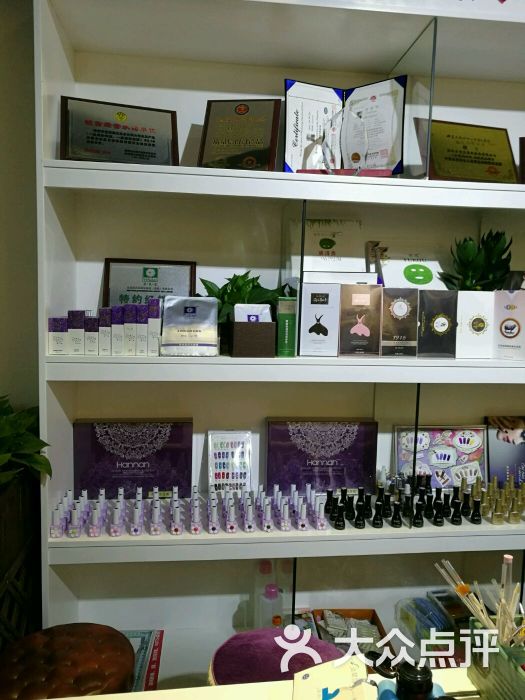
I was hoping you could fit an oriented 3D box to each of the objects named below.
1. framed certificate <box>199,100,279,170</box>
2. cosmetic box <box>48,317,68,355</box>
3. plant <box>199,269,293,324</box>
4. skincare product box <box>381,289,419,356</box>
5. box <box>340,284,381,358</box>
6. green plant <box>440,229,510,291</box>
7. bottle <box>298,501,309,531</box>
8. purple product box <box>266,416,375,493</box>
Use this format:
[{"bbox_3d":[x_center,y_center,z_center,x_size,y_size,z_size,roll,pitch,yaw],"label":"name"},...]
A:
[{"bbox_3d":[-0.059,-0.578,1.493,0.208,0.268,0.022,2,-24,6],"label":"framed certificate"},{"bbox_3d":[-0.572,-0.038,1.548,0.053,0.103,0.050,1,5,-7],"label":"cosmetic box"},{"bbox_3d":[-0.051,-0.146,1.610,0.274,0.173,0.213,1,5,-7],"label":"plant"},{"bbox_3d":[0.404,-0.081,1.633,0.108,0.201,0.045,1,5,-7],"label":"skincare product box"},{"bbox_3d":[0.285,-0.086,1.617,0.119,0.208,0.045,1,5,-7],"label":"box"},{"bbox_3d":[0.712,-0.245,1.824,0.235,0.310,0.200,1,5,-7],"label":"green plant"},{"bbox_3d":[0.114,0.469,1.540,0.029,0.072,0.028,1,5,-7],"label":"bottle"},{"bbox_3d":[0.213,0.384,1.974,0.399,0.267,0.061,1,5,-7],"label":"purple product box"}]

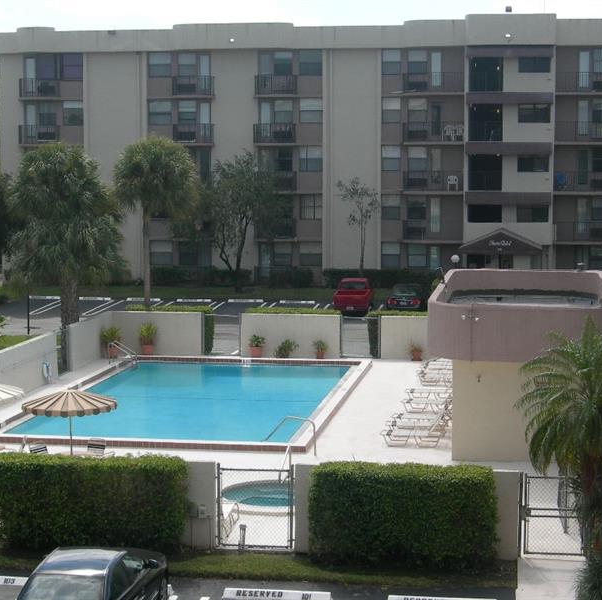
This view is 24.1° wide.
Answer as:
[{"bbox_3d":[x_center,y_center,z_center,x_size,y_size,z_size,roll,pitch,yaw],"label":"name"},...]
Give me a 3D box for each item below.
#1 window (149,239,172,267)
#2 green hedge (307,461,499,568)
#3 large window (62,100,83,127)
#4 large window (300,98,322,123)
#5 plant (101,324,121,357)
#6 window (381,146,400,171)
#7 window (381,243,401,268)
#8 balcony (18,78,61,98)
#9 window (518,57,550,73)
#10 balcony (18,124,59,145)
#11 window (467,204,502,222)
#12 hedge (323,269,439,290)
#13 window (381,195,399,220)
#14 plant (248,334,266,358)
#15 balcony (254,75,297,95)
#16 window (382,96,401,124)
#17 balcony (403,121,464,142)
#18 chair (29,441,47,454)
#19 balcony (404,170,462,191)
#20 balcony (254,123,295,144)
[{"bbox_3d":[-8.124,-2.730,82.446,1.439,1.510,0.150,1,6,9],"label":"window"},{"bbox_3d":[1.854,3.883,25.445,3.340,1.680,0.900,1,6,9],"label":"green hedge"},{"bbox_3d":[-13.167,-10.766,81.556,1.262,1.450,0.150,1,6,9],"label":"large window"},{"bbox_3d":[0.581,-10.768,80.211,1.324,1.376,0.150,1,6,9],"label":"large window"},{"bbox_3d":[-7.141,1.562,52.786,0.800,1.265,0.800,1,5,8],"label":"plant"},{"bbox_3d":[5.077,-7.942,79.170,1.057,1.390,0.150,1,5,9],"label":"window"},{"bbox_3d":[5.153,-2.580,80.243,1.129,1.475,0.150,1,6,9],"label":"window"},{"bbox_3d":[-15.067,-12.154,81.585,2.200,1.190,1.034,1,6,9],"label":"balcony"},{"bbox_3d":[12.754,-12.863,77.069,1.725,0.875,0.150,1,6,9],"label":"window"},{"bbox_3d":[-14.974,-9.520,81.694,2.549,1.259,1.000,1,5,9],"label":"balcony"},{"bbox_3d":[10.021,-4.681,76.715,1.849,0.950,0.197,1,6,9],"label":"window"},{"bbox_3d":[4.434,-1.139,77.868,6.400,1.080,1.100,1,6,9],"label":"hedge"},{"bbox_3d":[5.082,-5.210,79.424,1.060,1.421,0.150,1,5,9],"label":"window"},{"bbox_3d":[-1.647,1.682,51.775,0.655,0.838,0.655,1,7,9],"label":"plant"},{"bbox_3d":[-1.312,-11.979,79.025,2.459,1.184,1.200,1,6,9],"label":"balcony"},{"bbox_3d":[5.103,-10.692,79.463,1.119,1.424,0.150,1,6,9],"label":"window"},{"bbox_3d":[7.384,-9.307,78.150,3.300,1.150,1.500,1,5,10],"label":"balcony"},{"bbox_3d":[-5.993,3.794,32.991,0.580,0.900,0.640,-6,9,-43],"label":"chair"},{"bbox_3d":[7.384,-6.580,78.150,3.300,1.150,1.500,1,5,10],"label":"balcony"},{"bbox_3d":[-1.387,-9.078,77.120,2.208,1.185,1.300,1,7,9],"label":"balcony"}]

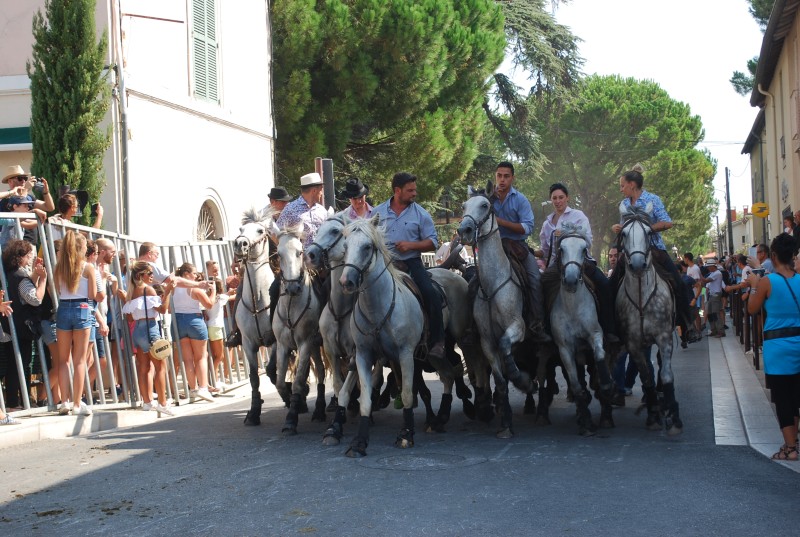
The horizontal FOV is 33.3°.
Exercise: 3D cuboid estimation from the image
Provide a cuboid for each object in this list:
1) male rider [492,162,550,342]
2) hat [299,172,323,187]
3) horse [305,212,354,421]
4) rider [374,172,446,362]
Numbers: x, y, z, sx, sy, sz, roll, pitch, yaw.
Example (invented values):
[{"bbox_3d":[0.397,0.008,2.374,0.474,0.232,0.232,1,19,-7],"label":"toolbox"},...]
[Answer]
[{"bbox_3d":[1.076,-0.149,12.450,0.720,1.680,0.750,-2,-1,12],"label":"male rider"},{"bbox_3d":[-0.851,-0.853,12.850,0.260,0.130,0.225,-1,-1,-37],"label":"hat"},{"bbox_3d":[-0.420,0.565,12.850,0.600,1.950,2.200,-2,-1,9],"label":"horse"},{"bbox_3d":[0.061,-0.024,10.850,0.640,1.500,0.620,-2,-1,20],"label":"rider"}]

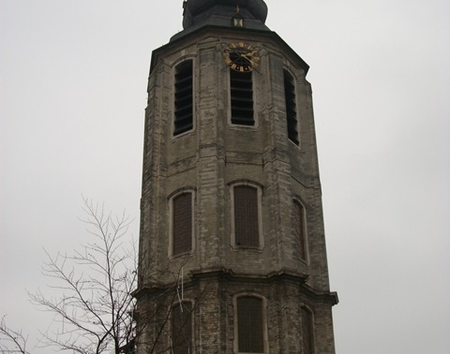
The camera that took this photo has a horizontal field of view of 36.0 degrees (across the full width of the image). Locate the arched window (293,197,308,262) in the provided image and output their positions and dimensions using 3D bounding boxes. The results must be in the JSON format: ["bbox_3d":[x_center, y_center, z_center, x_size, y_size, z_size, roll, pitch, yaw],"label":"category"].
[{"bbox_3d":[3.873,2.786,36.582,0.300,3.383,1.294,-19,-33,30],"label":"arched window"}]

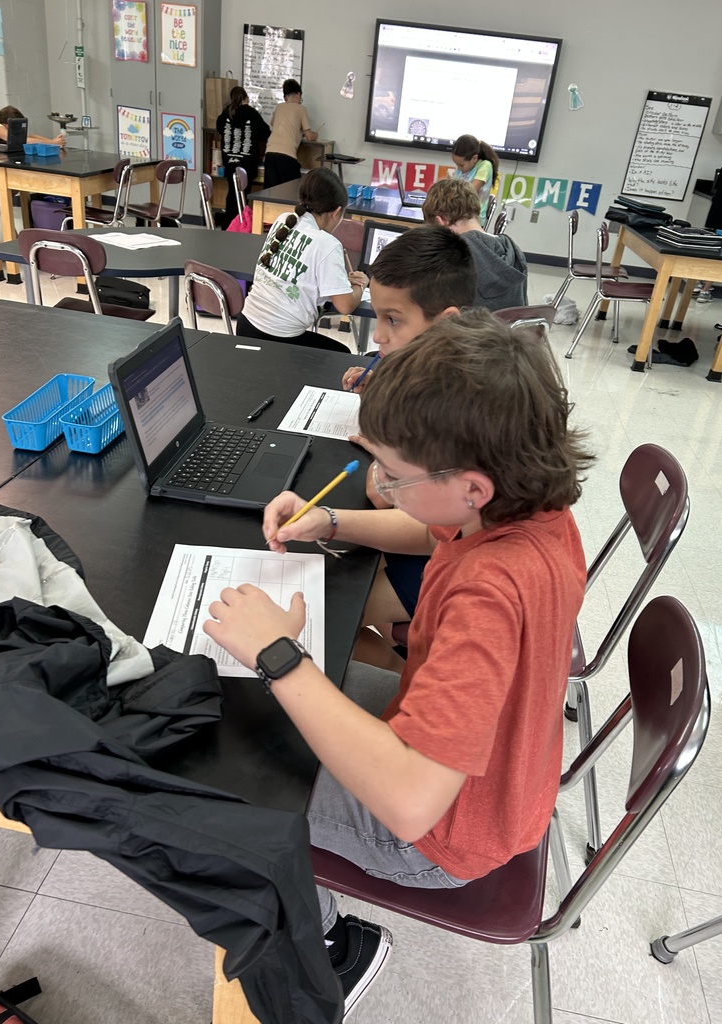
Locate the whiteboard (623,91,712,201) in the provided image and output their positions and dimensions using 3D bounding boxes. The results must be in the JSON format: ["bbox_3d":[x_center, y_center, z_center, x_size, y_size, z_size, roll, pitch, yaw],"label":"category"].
[{"bbox_3d":[3.034,-3.616,7.644,0.610,0.930,0.030,10,28,5],"label":"whiteboard"}]

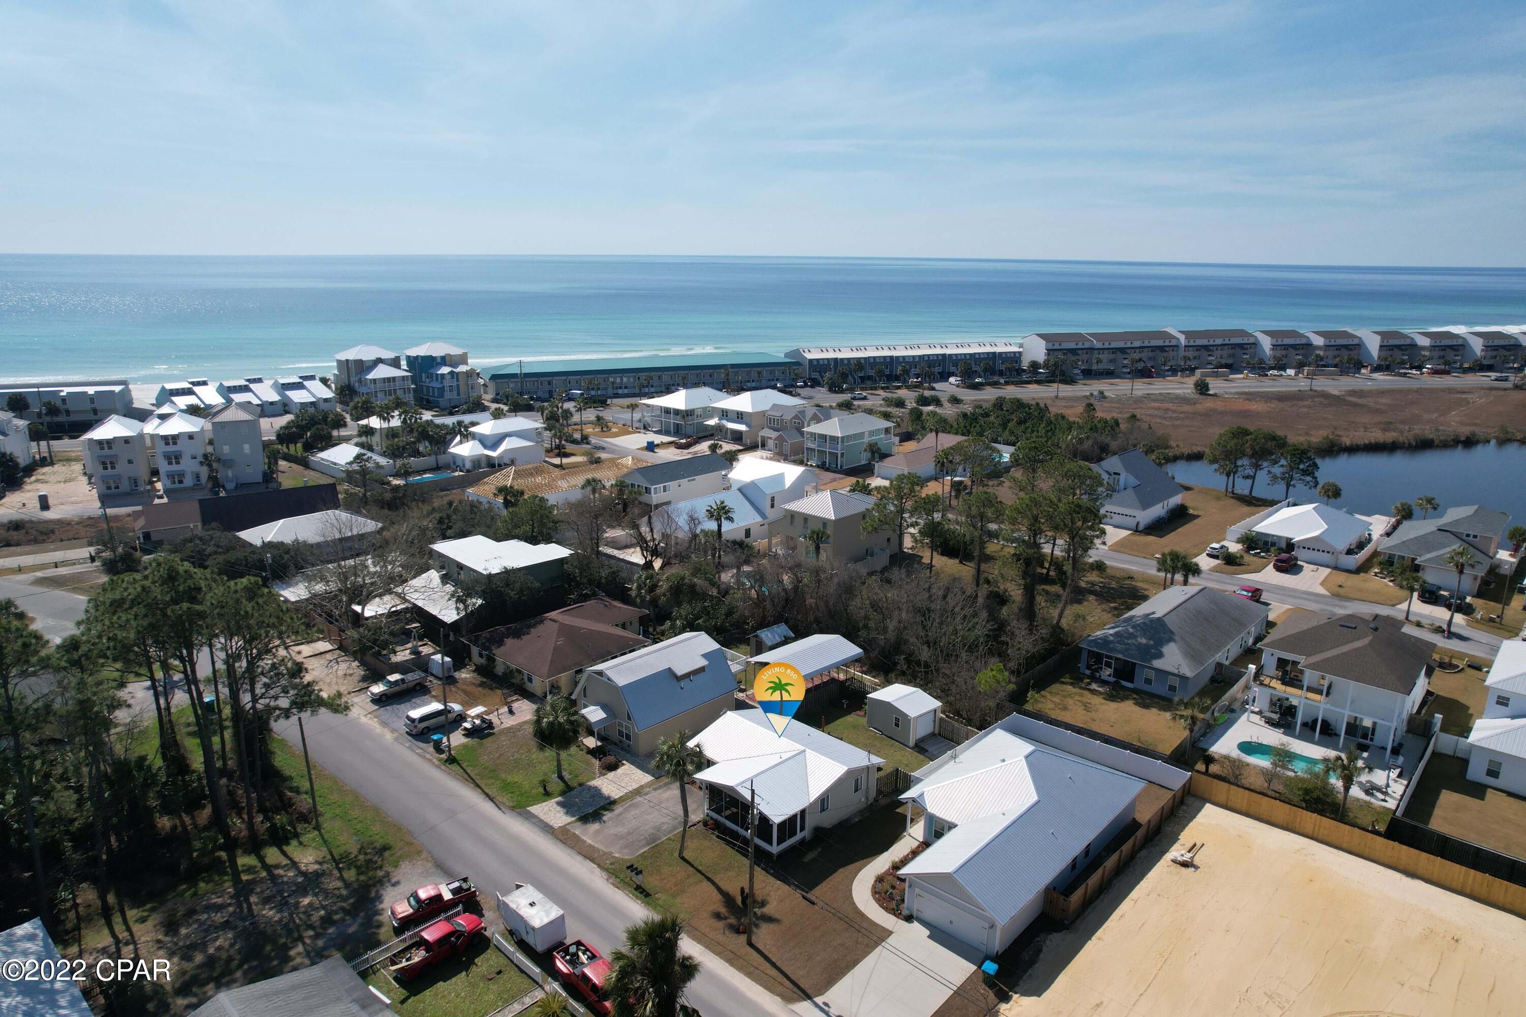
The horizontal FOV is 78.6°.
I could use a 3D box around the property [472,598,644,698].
[{"bbox_3d":[-19.460,13.210,97.500,14.700,4.850,17.900,14,20,40],"label":"property"}]

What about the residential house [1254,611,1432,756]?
[{"bbox_3d":[52.576,14.180,84.775,12.111,9.363,14.961,14,20,41],"label":"residential house"}]

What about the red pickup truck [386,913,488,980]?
[{"bbox_3d":[-18.995,25.619,54.924,1.850,1.800,5.200,14,21,42],"label":"red pickup truck"}]

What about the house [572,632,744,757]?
[{"bbox_3d":[-9.720,15.801,83.052,9.100,6.500,12.700,15,21,42],"label":"house"}]

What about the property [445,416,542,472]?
[{"bbox_3d":[-51.723,-13.255,185.171,10.100,7.900,18.800,13,20,39],"label":"property"}]

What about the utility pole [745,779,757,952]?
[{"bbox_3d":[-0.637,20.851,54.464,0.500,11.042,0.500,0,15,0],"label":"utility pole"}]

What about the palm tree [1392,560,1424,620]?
[{"bbox_3d":[76.040,10.190,109.180,3.200,6.300,3.200,1,15,0],"label":"palm tree"}]

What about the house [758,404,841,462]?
[{"bbox_3d":[8.605,-16.912,190.811,8.222,9.147,20.149,13,20,38],"label":"house"}]

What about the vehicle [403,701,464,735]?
[{"bbox_3d":[-29.220,18.610,83.260,1.970,1.760,5.100,14,20,40],"label":"vehicle"}]

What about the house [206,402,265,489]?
[{"bbox_3d":[-89.919,-12.089,160.617,6.878,13.056,14.943,-6,17,-24],"label":"house"}]

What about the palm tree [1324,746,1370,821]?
[{"bbox_3d":[43.810,20.750,69.900,3.400,6.000,3.400,1,15,0],"label":"palm tree"}]

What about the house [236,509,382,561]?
[{"bbox_3d":[-62.449,3.470,128.637,15.500,5.300,10.500,-14,21,-43],"label":"house"}]

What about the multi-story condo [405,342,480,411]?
[{"bbox_3d":[-83.866,-35.667,245.276,12.000,15.000,20.500,-13,21,-41],"label":"multi-story condo"}]

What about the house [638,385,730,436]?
[{"bbox_3d":[-15.502,-22.416,210.185,14.393,9.128,19.807,13,20,39],"label":"house"}]

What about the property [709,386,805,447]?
[{"bbox_3d":[-0.857,-20.316,200.994,11.485,10.179,19.563,13,20,39],"label":"property"}]

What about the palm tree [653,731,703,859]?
[{"bbox_3d":[-5.671,19.421,62.738,3.328,9.350,3.328,0,15,0],"label":"palm tree"}]

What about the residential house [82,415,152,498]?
[{"bbox_3d":[-114.500,-10.010,165.200,9.000,12.300,14.300,-6,17,-23],"label":"residential house"}]

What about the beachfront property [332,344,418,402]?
[{"bbox_3d":[-106.370,-36.660,257.720,15.200,15.200,26.500,-12,20,-38],"label":"beachfront property"}]

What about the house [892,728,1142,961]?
[{"bbox_3d":[16.710,21.022,65.500,12.162,5.699,21.372,14,20,41],"label":"house"}]

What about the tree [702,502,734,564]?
[{"bbox_3d":[-5.568,4.382,117.899,3.800,10.200,3.800,1,15,0],"label":"tree"}]

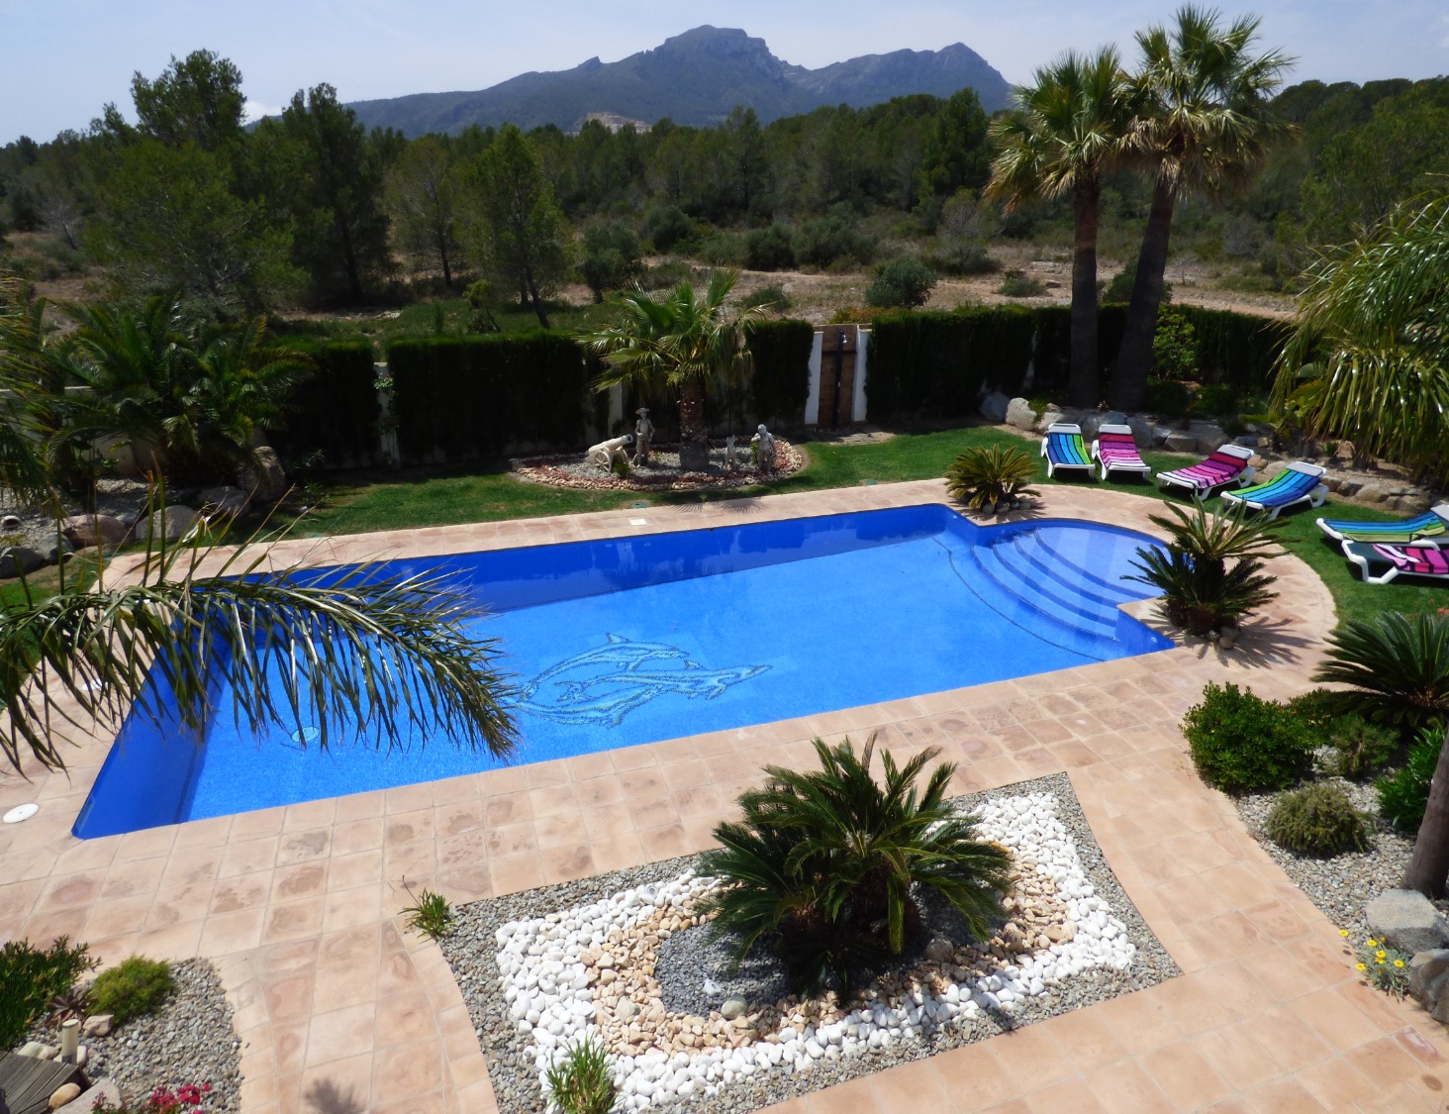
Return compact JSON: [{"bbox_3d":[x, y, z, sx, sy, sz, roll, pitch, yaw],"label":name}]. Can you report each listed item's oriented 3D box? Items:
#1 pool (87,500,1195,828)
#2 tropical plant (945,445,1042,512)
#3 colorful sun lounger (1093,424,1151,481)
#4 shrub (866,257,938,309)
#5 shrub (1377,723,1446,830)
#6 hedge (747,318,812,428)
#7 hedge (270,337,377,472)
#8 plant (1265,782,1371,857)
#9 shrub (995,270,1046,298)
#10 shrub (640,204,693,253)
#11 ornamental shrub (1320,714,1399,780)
[{"bbox_3d":[0.332,1.170,10.607,12.630,1.400,4.870,-6,24,-18],"label":"pool"},{"bbox_3d":[4.164,-1.192,13.407,1.450,0.930,1.450,9,24,16],"label":"tropical plant"},{"bbox_3d":[7.594,-1.997,16.380,0.720,0.640,1.850,6,24,12],"label":"colorful sun lounger"},{"bbox_3d":[7.097,-10.934,34.241,2.800,2.000,2.660,6,24,10],"label":"shrub"},{"bbox_3d":[5.402,1.733,6.686,0.650,0.800,0.650,-20,31,-41],"label":"shrub"},{"bbox_3d":[1.145,-4.016,18.879,1.400,2.250,0.750,-7,24,-16],"label":"hedge"},{"bbox_3d":[-6.667,-2.434,14.218,1.750,2.050,0.800,-9,25,-23],"label":"hedge"},{"bbox_3d":[4.531,1.970,6.547,0.750,0.430,0.750,20,29,37],"label":"plant"},{"bbox_3d":[13.395,-12.379,38.874,2.251,1.187,2.139,8,24,17],"label":"shrub"},{"bbox_3d":[-3.677,-20.809,54.426,3.300,2.950,3.300,0,23,-4],"label":"shrub"},{"bbox_3d":[5.578,1.663,7.476,0.650,0.490,0.590,22,31,38],"label":"ornamental shrub"}]

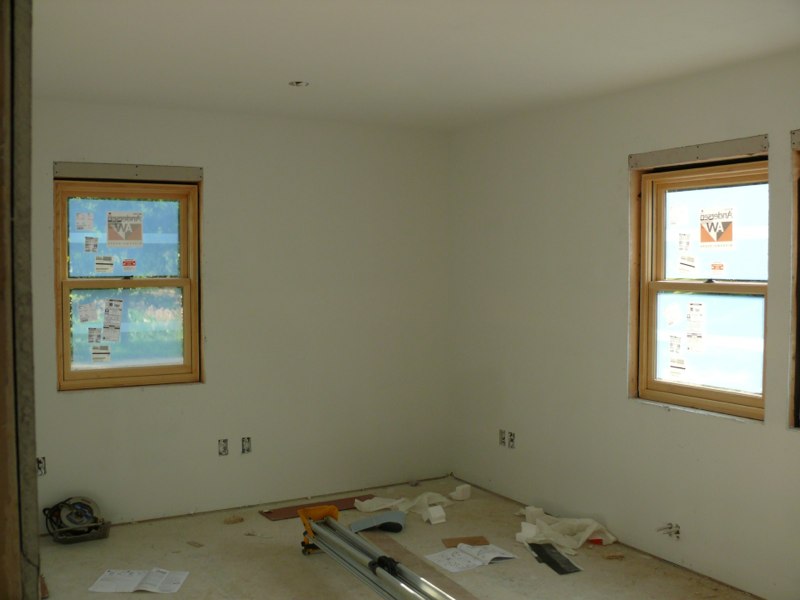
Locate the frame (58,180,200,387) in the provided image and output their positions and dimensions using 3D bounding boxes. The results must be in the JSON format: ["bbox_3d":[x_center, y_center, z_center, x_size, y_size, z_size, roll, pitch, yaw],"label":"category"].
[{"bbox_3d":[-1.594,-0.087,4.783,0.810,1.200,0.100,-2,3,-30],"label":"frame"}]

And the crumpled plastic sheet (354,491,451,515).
[{"bbox_3d":[0.020,1.274,5.120,0.630,0.066,0.310,0,3,0],"label":"crumpled plastic sheet"}]

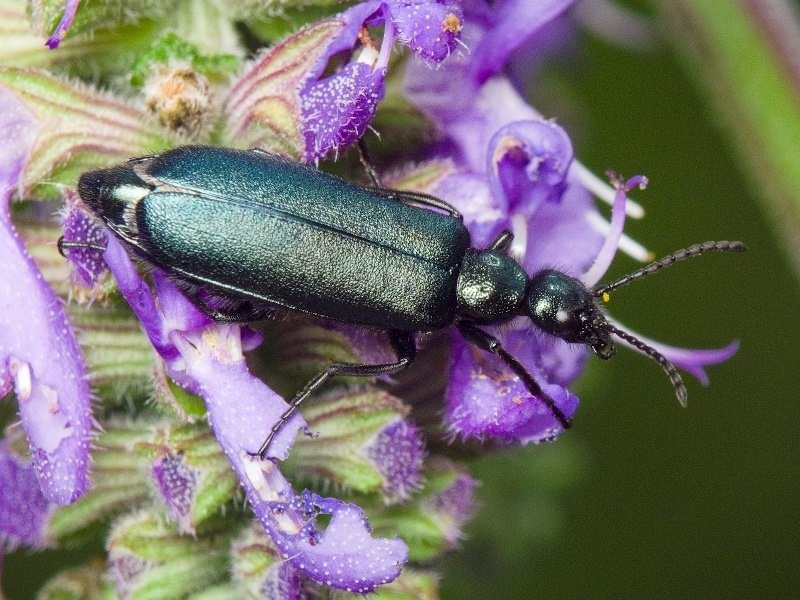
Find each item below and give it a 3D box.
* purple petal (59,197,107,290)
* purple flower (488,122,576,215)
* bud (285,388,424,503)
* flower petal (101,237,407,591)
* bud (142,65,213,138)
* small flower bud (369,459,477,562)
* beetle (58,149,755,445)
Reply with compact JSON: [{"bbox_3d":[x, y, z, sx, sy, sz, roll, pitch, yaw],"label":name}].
[{"bbox_3d":[-0.008,-0.002,0.086,0.001,0.003,0.001,10,23,16],"label":"purple petal"},{"bbox_3d":[0.003,-0.003,0.086,0.002,0.002,0.002,-1,23,-9],"label":"purple flower"},{"bbox_3d":[-0.001,0.004,0.086,0.004,0.003,0.003,11,24,19],"label":"bud"},{"bbox_3d":[-0.004,0.003,0.090,0.003,0.012,0.004,-37,0,0],"label":"flower petal"},{"bbox_3d":[-0.006,-0.005,0.086,0.002,0.002,0.002,3,22,0],"label":"bud"},{"bbox_3d":[0.001,0.006,0.088,0.003,0.003,0.003,15,25,27],"label":"small flower bud"},{"bbox_3d":[0.000,0.000,0.083,0.017,0.008,0.005,17,-20,0],"label":"beetle"}]

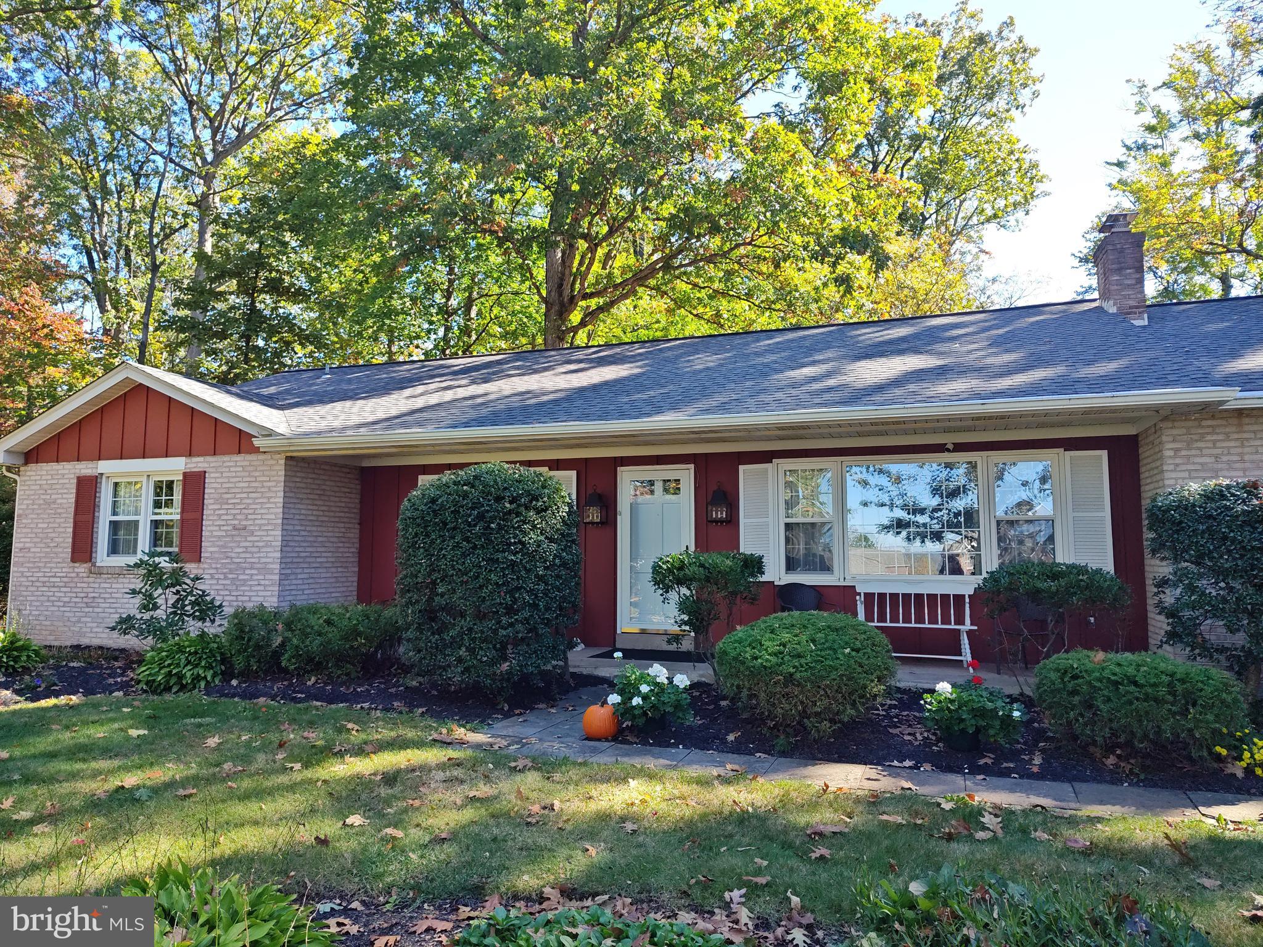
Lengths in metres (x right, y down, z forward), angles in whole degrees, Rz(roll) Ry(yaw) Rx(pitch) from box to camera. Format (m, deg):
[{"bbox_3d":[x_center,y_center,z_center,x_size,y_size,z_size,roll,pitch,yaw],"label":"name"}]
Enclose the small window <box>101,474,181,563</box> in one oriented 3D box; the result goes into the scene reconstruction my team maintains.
[{"bbox_3d":[-6.504,0.612,11.088,1.443,1.243,0.100,-2,-6,21],"label":"small window"}]

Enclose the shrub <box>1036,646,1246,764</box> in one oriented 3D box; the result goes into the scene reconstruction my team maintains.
[{"bbox_3d":[3.510,1.617,5.865,1.260,0.720,0.980,-2,-6,21],"label":"shrub"}]

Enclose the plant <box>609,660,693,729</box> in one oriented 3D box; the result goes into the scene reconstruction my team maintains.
[{"bbox_3d":[0.162,1.799,6.888,0.660,0.550,0.620,0,-5,0],"label":"plant"}]

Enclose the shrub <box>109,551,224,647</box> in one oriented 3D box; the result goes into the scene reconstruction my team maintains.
[{"bbox_3d":[-5.466,1.568,9.853,1.250,1.220,1.100,-2,-6,21],"label":"shrub"}]

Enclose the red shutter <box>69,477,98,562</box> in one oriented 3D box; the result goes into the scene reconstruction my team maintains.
[{"bbox_3d":[-7.414,0.617,11.356,0.389,1.161,0.040,-2,-6,21],"label":"red shutter"}]

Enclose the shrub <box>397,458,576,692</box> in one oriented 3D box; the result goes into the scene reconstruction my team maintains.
[{"bbox_3d":[-1.375,1.033,8.361,1.600,2.230,1.500,0,-6,0],"label":"shrub"}]

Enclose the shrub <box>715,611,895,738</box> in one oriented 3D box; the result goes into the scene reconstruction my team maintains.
[{"bbox_3d":[1.374,1.583,6.766,1.420,0.940,1.350,-2,-6,19],"label":"shrub"}]

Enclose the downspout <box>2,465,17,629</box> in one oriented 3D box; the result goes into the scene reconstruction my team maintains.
[{"bbox_3d":[-9.210,1.158,12.380,0.420,2.520,0.090,-2,-6,19],"label":"downspout"}]

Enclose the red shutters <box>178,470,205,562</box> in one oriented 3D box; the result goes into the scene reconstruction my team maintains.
[{"bbox_3d":[-5.811,0.571,11.106,0.390,1.202,0.045,-2,-6,19],"label":"red shutters"}]

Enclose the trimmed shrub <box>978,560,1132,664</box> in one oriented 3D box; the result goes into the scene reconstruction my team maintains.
[{"bbox_3d":[3.814,1.428,7.565,1.250,1.290,1.100,-2,-6,19],"label":"trimmed shrub"}]

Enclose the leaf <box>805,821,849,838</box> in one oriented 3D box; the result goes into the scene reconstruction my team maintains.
[{"bbox_3d":[1.020,1.858,4.370,0.220,0.045,0.150,-2,-6,21],"label":"leaf"}]

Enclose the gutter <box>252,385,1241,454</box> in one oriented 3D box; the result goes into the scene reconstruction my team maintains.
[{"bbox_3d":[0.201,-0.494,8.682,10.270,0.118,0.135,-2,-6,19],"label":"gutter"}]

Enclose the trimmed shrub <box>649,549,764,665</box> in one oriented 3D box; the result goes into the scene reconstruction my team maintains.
[{"bbox_3d":[0.809,1.459,8.577,1.180,1.370,1.050,-2,-6,19],"label":"trimmed shrub"}]

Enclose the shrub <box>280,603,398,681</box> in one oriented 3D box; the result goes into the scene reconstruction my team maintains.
[{"bbox_3d":[-3.063,1.774,8.924,1.220,0.770,0.920,-2,-6,21],"label":"shrub"}]

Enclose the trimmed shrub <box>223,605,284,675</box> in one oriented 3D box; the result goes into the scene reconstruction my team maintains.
[{"bbox_3d":[-4.219,1.848,9.474,0.780,0.770,0.750,-2,-6,19],"label":"trimmed shrub"}]

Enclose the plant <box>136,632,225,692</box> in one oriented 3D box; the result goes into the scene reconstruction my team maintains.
[{"bbox_3d":[-4.356,1.813,8.120,0.750,0.550,0.680,-2,-6,21],"label":"plant"}]

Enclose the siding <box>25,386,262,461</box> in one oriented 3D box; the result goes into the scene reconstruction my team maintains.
[{"bbox_3d":[-6.519,-0.704,11.174,4.513,1.045,0.050,-2,-6,21],"label":"siding"}]

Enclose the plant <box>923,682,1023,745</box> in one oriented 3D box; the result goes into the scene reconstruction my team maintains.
[{"bbox_3d":[2.519,1.767,6.214,0.700,0.430,0.640,-2,-6,21],"label":"plant"}]

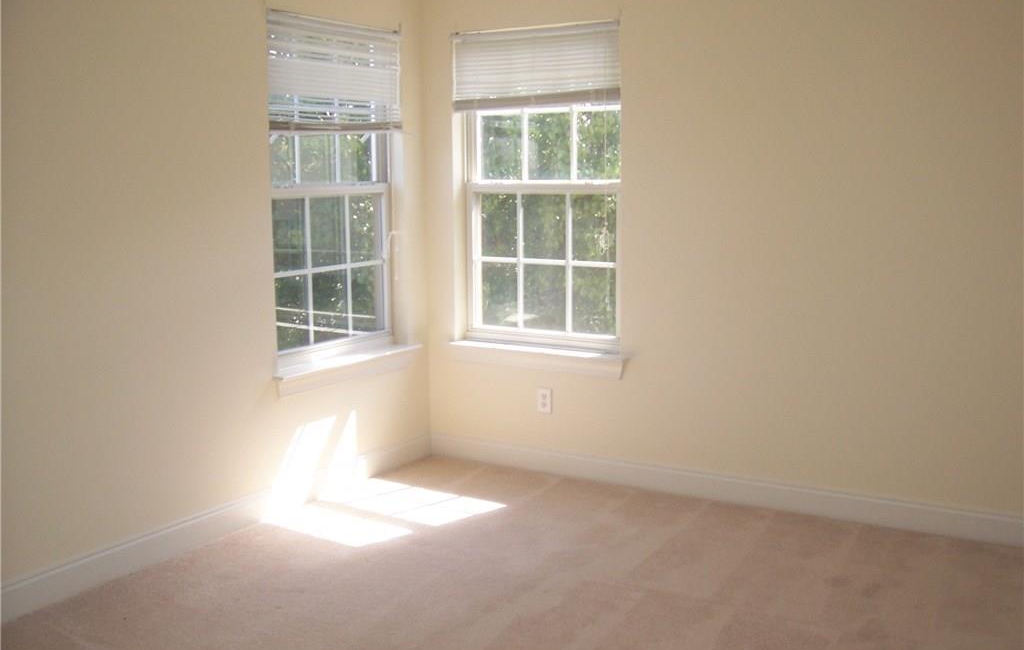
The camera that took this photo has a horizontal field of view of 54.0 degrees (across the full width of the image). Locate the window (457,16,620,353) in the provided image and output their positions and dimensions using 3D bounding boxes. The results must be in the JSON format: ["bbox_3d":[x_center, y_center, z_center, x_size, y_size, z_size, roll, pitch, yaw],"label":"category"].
[{"bbox_3d":[0.123,-0.620,4.612,0.870,1.450,0.115,5,10,31],"label":"window"}]

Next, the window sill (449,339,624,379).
[{"bbox_3d":[0.118,0.153,4.684,0.955,0.102,0.125,5,10,31],"label":"window sill"}]

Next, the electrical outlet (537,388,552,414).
[{"bbox_3d":[0.152,0.354,4.666,0.072,0.116,0.010,5,10,31],"label":"electrical outlet"}]

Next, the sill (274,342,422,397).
[{"bbox_3d":[-0.732,0.191,4.503,0.125,0.113,0.985,5,10,31],"label":"sill"}]

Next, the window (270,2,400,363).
[{"bbox_3d":[-0.786,-0.582,4.388,0.115,1.450,0.850,5,10,31],"label":"window"}]

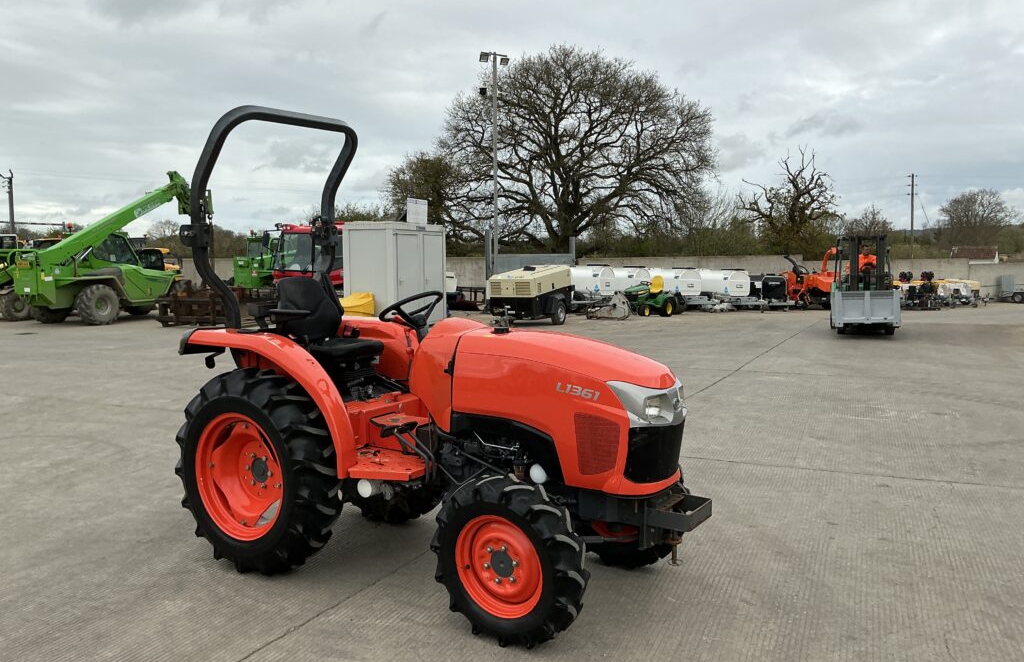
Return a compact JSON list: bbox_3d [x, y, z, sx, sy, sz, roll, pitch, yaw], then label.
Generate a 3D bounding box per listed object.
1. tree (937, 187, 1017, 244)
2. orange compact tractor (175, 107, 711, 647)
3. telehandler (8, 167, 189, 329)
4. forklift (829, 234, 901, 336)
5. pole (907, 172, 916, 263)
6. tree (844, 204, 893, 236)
[{"bbox_3d":[53.389,-11.504,94.356,9.400,9.830,9.000,0,5,0],"label":"tree"},{"bbox_3d":[-0.469,0.036,4.409,3.080,2.440,1.340,3,6,32],"label":"orange compact tractor"},{"bbox_3d":[-10.850,-2.491,23.071,2.150,4.300,5.100,3,6,28],"label":"telehandler"},{"bbox_3d":[7.820,-1.015,18.482,1.300,2.160,3.200,2,5,20],"label":"forklift"},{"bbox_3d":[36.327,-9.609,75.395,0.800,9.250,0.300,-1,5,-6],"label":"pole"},{"bbox_3d":[33.571,-8.545,77.550,4.900,6.860,4.800,0,5,0],"label":"tree"}]

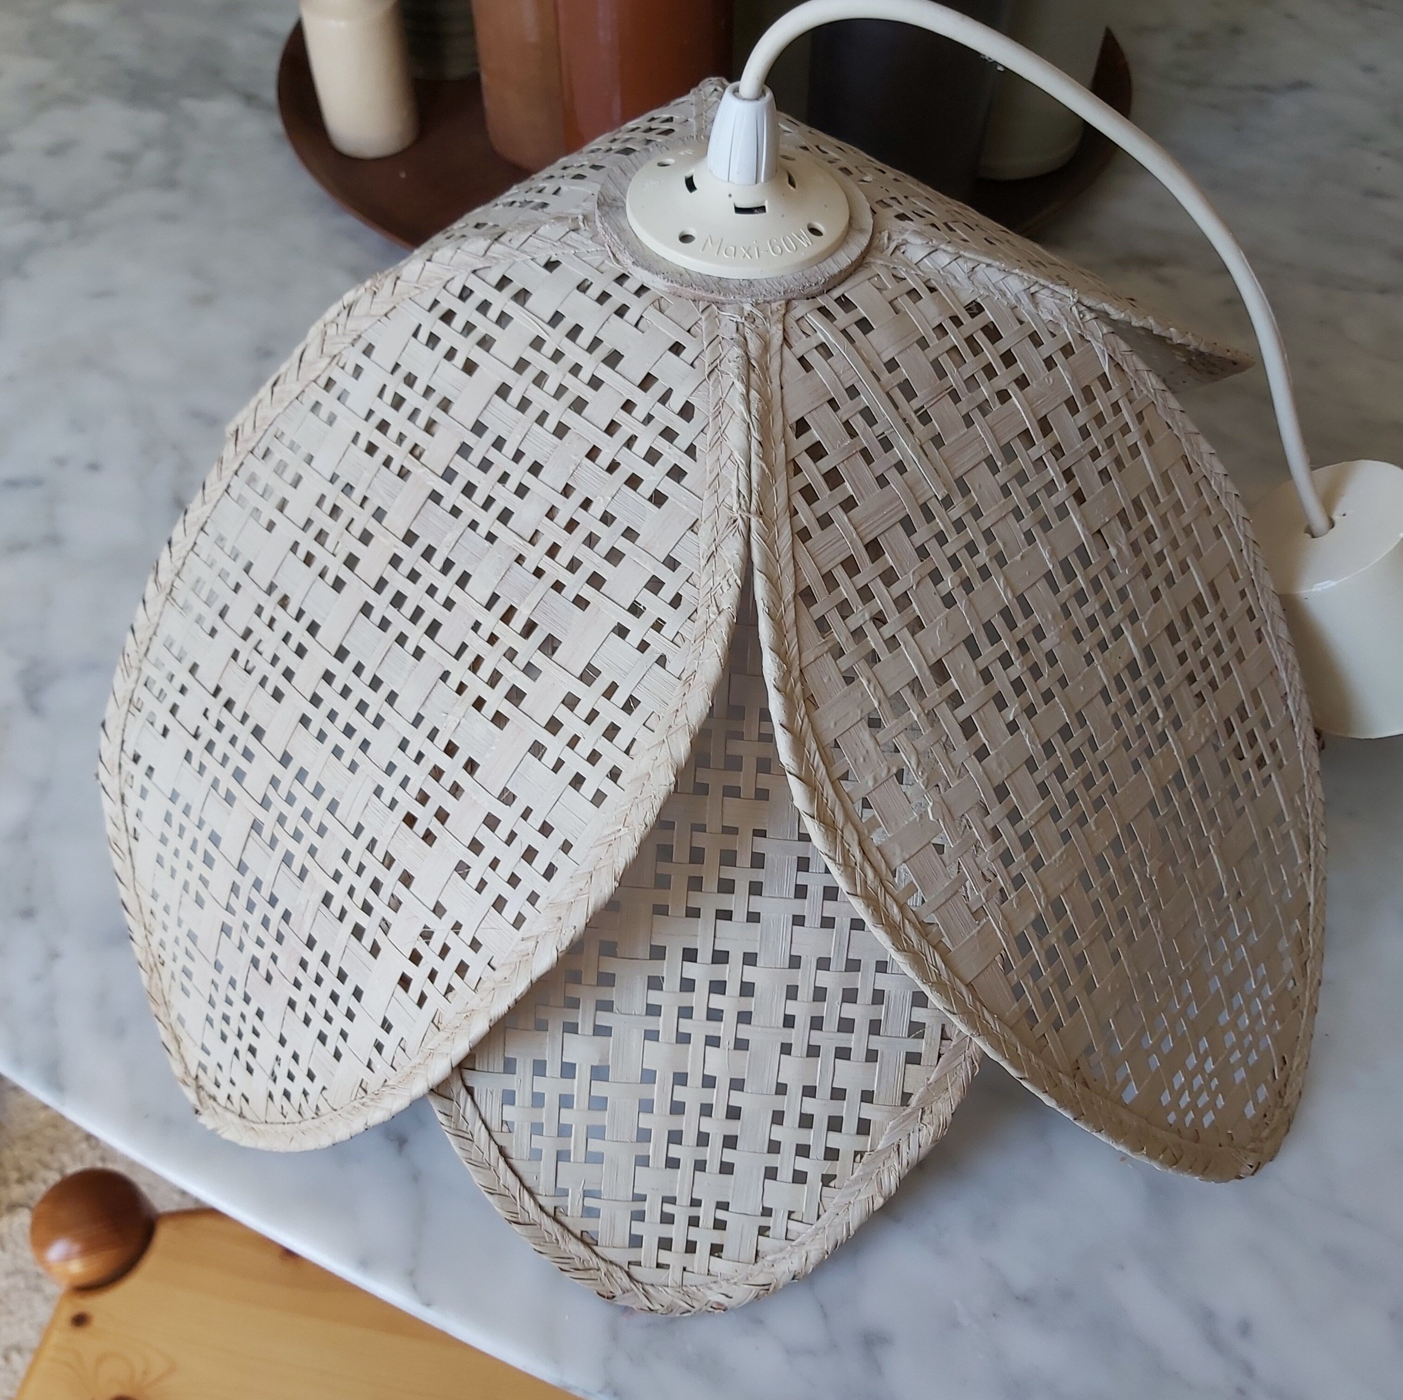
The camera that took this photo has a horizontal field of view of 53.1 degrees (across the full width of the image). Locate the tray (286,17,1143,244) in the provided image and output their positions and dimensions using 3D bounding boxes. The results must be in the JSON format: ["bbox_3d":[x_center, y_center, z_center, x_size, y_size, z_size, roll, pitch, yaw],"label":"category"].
[{"bbox_3d":[-0.003,-0.347,0.773,0.456,0.020,0.456,0,51,0],"label":"tray"}]

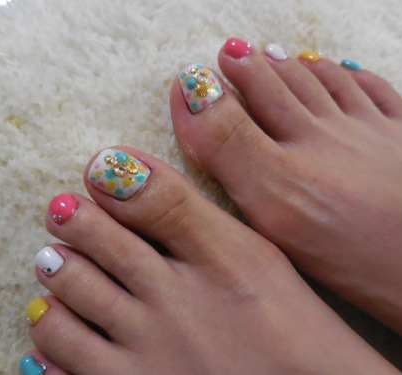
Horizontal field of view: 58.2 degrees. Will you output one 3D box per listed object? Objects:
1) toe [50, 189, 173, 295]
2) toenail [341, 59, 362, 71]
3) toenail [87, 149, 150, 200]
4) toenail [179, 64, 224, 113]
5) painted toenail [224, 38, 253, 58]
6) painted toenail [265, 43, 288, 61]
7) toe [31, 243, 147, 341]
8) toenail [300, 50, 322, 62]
[{"bbox_3d":[-0.033,0.020,0.126,0.043,0.015,0.015,31,73,13],"label":"toe"},{"bbox_3d":[0.065,-0.052,0.157,0.009,0.003,0.006,19,49,1],"label":"toenail"},{"bbox_3d":[-0.030,-0.004,0.128,0.017,0.004,0.015,27,60,3],"label":"toenail"},{"bbox_3d":[0.000,-0.039,0.140,0.015,0.004,0.017,-24,83,-10],"label":"toenail"},{"bbox_3d":[0.015,-0.056,0.146,0.011,0.004,0.009,4,61,-9],"label":"painted toenail"},{"bbox_3d":[0.032,-0.056,0.151,0.010,0.003,0.009,7,53,-18],"label":"painted toenail"},{"bbox_3d":[-0.039,0.035,0.125,0.036,0.015,0.014,28,72,17],"label":"toe"},{"bbox_3d":[0.047,-0.056,0.155,0.009,0.003,0.007,8,51,2],"label":"toenail"}]

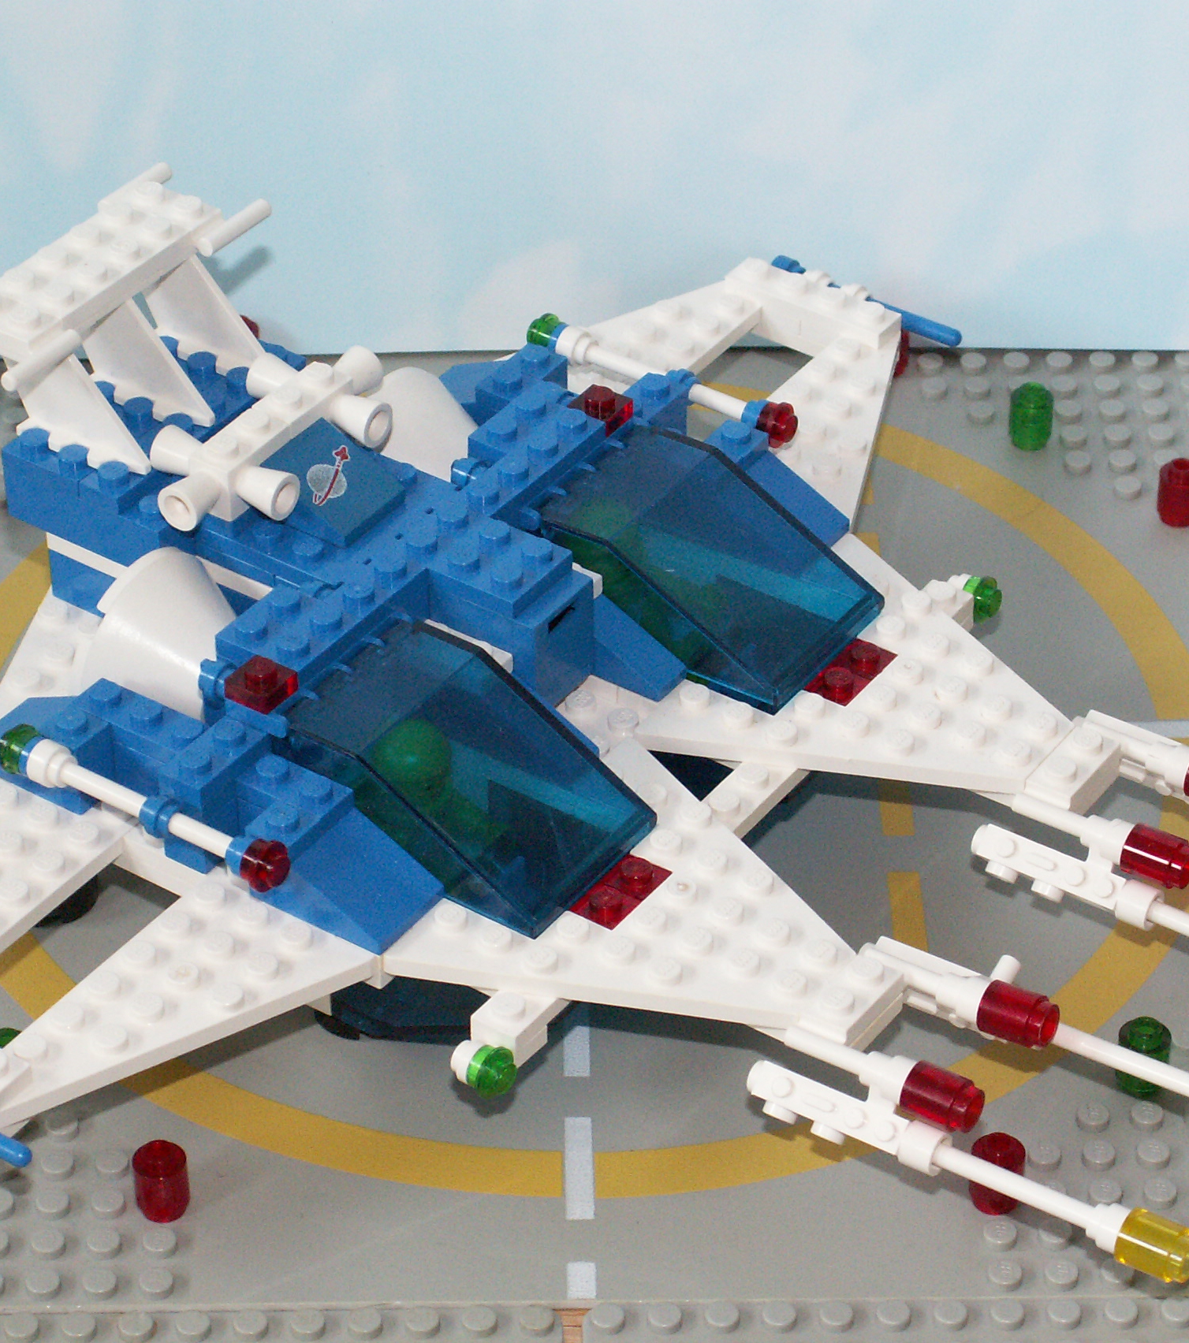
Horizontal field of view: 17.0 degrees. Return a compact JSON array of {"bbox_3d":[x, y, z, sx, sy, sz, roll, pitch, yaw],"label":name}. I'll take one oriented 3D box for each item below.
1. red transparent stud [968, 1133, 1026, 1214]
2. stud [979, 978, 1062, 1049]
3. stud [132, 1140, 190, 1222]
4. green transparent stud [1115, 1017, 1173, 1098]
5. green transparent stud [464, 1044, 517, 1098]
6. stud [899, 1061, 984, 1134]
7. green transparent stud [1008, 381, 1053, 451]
[{"bbox_3d":[0.058,0.072,0.573,0.008,0.011,0.008,0,38,-1],"label":"red transparent stud"},{"bbox_3d":[0.061,0.049,0.572,0.011,0.008,0.008,21,42,29],"label":"stud"},{"bbox_3d":[-0.062,0.073,0.572,0.008,0.011,0.008,0,38,-1],"label":"stud"},{"bbox_3d":[0.082,0.057,0.593,0.008,0.011,0.008,0,38,-1],"label":"green transparent stud"},{"bbox_3d":[-0.014,0.057,0.567,0.005,0.008,0.008,24,44,27],"label":"green transparent stud"},{"bbox_3d":[0.049,0.060,0.558,0.011,0.008,0.008,21,42,29],"label":"stud"},{"bbox_3d":[0.079,-0.047,0.725,0.008,0.011,0.008,0,38,-1],"label":"green transparent stud"}]

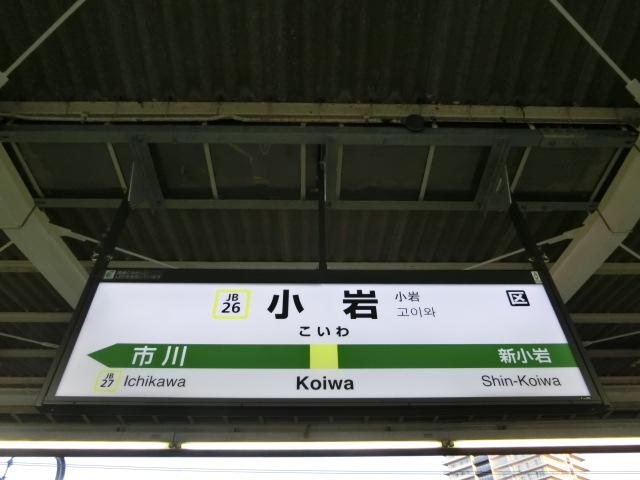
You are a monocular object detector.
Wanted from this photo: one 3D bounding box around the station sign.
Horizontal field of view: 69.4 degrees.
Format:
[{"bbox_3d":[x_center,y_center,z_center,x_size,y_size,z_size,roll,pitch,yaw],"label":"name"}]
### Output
[{"bbox_3d":[0.022,0.379,1.825,1.976,0.605,0.090,0,-43,-1],"label":"station sign"}]

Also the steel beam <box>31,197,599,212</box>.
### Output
[{"bbox_3d":[-0.005,-0.223,2.723,3.317,0.075,0.075,0,-43,-1],"label":"steel beam"}]

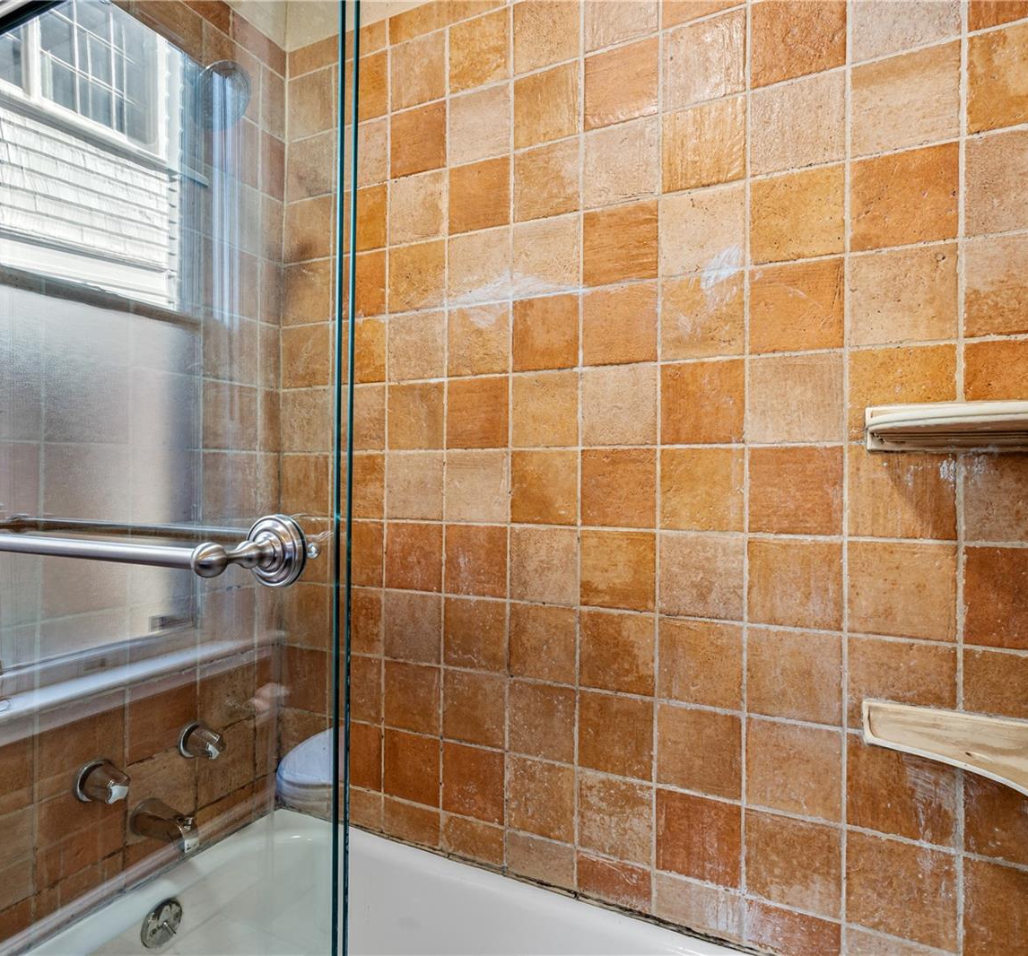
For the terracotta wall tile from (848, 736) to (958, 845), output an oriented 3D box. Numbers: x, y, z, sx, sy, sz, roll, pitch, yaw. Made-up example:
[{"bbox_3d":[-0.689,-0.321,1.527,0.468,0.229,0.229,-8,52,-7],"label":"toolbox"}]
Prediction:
[{"bbox_3d":[0.600,0.478,0.990,0.146,0.140,0.012,0,-1,26],"label":"terracotta wall tile"}]

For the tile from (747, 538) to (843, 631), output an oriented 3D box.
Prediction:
[{"bbox_3d":[0.466,0.174,1.060,0.145,0.147,0.011,0,0,26],"label":"tile"}]

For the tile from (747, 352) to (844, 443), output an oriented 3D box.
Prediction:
[{"bbox_3d":[0.470,-0.132,1.065,0.144,0.144,0.012,0,0,26],"label":"tile"}]

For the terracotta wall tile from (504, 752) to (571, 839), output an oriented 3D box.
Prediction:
[{"bbox_3d":[0.056,0.636,1.268,0.145,0.147,0.010,0,0,26],"label":"terracotta wall tile"}]

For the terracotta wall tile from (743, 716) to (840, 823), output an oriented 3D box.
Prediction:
[{"bbox_3d":[0.468,0.486,1.074,0.147,0.144,0.012,0,-1,26],"label":"terracotta wall tile"}]

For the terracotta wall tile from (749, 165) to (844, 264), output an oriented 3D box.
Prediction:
[{"bbox_3d":[0.477,-0.442,1.081,0.146,0.143,0.012,0,-1,26],"label":"terracotta wall tile"}]

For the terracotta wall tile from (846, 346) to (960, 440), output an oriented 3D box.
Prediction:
[{"bbox_3d":[0.607,-0.131,0.997,0.144,0.144,0.012,0,0,26],"label":"terracotta wall tile"}]

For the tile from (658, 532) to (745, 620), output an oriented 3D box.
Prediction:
[{"bbox_3d":[0.330,0.171,1.127,0.147,0.144,0.012,0,-1,26],"label":"tile"}]

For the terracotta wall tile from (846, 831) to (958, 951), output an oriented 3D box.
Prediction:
[{"bbox_3d":[0.604,0.639,0.997,0.147,0.147,0.010,0,0,26],"label":"terracotta wall tile"}]

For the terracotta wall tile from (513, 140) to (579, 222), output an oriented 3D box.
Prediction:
[{"bbox_3d":[0.066,-0.589,1.266,0.144,0.144,0.011,0,0,26],"label":"terracotta wall tile"}]

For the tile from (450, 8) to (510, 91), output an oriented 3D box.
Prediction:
[{"bbox_3d":[-0.069,-0.891,1.336,0.146,0.145,0.012,0,0,26],"label":"tile"}]

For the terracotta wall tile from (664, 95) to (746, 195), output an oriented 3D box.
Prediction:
[{"bbox_3d":[0.337,-0.587,1.133,0.144,0.143,0.012,0,-1,26],"label":"terracotta wall tile"}]

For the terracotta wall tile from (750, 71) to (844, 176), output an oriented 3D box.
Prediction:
[{"bbox_3d":[0.476,-0.591,1.073,0.146,0.144,0.010,0,0,26],"label":"terracotta wall tile"}]

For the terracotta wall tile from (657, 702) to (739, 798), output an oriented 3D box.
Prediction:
[{"bbox_3d":[0.326,0.477,1.125,0.145,0.141,0.012,0,-1,26],"label":"terracotta wall tile"}]

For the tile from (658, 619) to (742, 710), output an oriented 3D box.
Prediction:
[{"bbox_3d":[0.333,0.331,1.143,0.145,0.144,0.012,0,-1,26],"label":"tile"}]

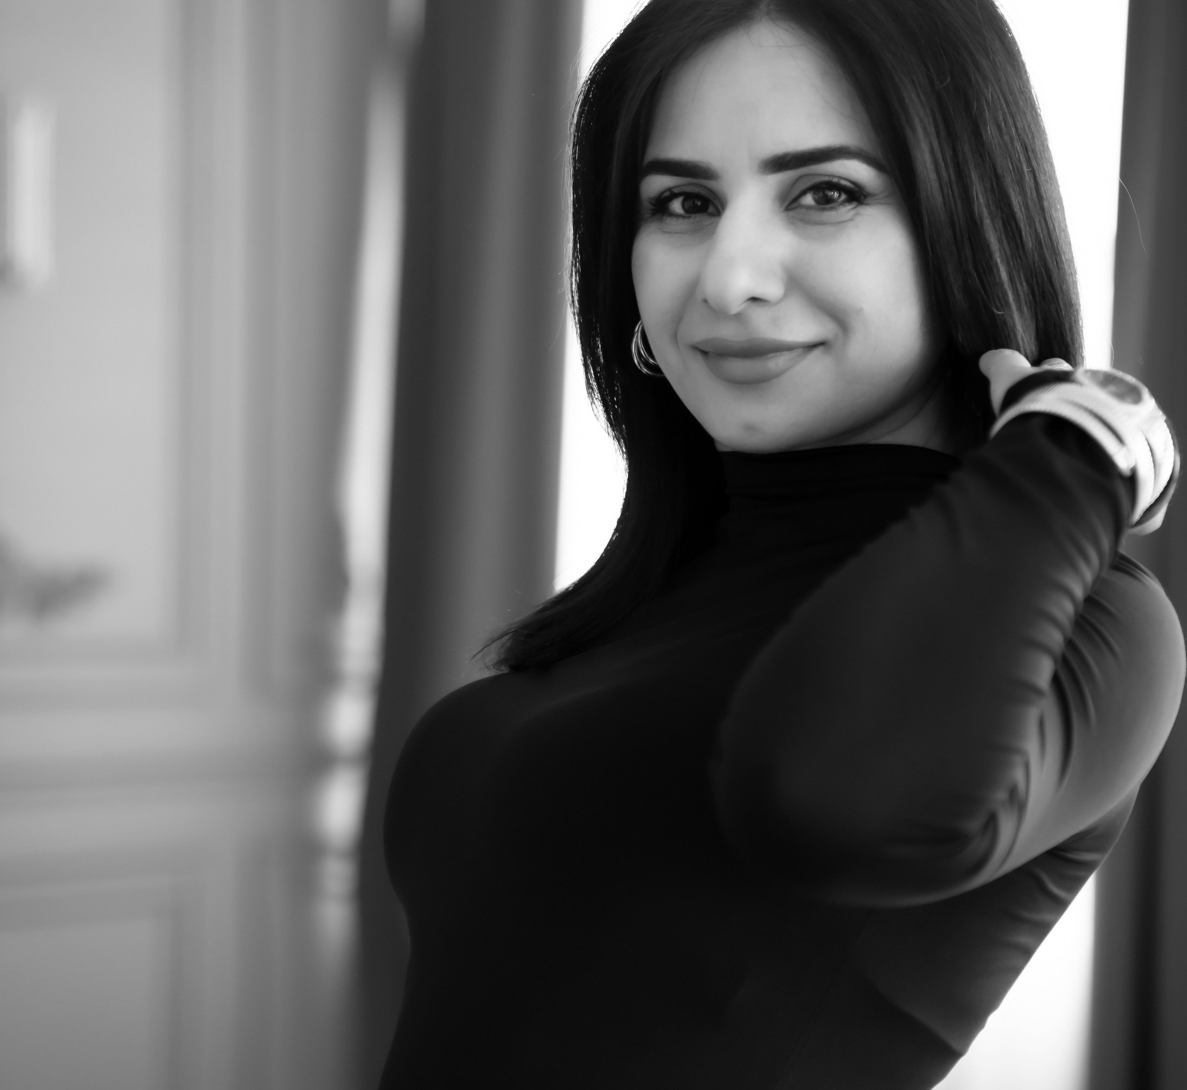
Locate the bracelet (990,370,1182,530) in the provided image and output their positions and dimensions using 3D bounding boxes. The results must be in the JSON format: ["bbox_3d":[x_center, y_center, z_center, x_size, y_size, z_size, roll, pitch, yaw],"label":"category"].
[{"bbox_3d":[0.205,-0.036,1.450,0.073,0.064,0.040,32,43,1],"label":"bracelet"}]

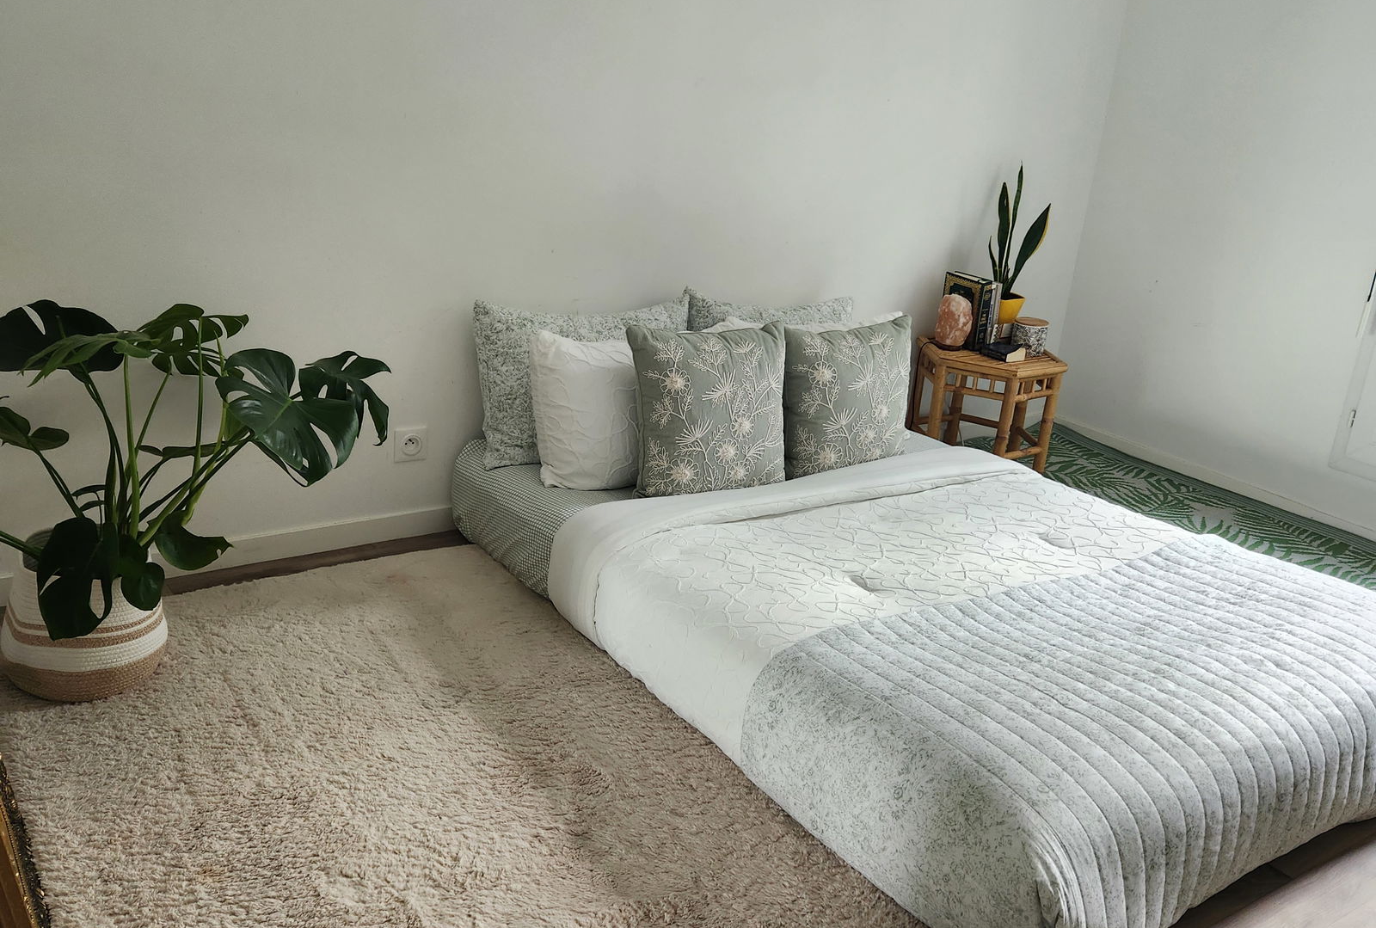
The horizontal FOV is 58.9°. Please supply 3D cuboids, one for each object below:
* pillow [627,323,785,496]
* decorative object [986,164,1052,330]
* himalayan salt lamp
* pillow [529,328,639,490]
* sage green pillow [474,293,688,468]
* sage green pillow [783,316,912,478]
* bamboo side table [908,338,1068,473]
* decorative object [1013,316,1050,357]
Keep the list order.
[{"bbox_3d":[0.064,-0.147,3.059,0.460,0.430,0.150,-9,9,-34],"label":"pillow"},{"bbox_3d":[1.033,-0.677,3.814,0.200,0.490,0.170,-9,24,-34],"label":"decorative object"},{"bbox_3d":[0.845,-0.455,3.840,0.120,0.175,0.120,-9,24,-34],"label":"himalayan salt lamp"},{"bbox_3d":[-0.123,-0.166,3.097,0.560,0.410,0.160,-9,7,-34],"label":"pillow"},{"bbox_3d":[-0.251,-0.234,3.189,0.640,0.440,0.160,-9,9,-34],"label":"sage green pillow"},{"bbox_3d":[0.446,-0.197,3.323,0.450,0.430,0.150,-9,9,-34],"label":"sage green pillow"},{"bbox_3d":[0.943,-0.150,3.891,0.475,0.425,0.415,-9,24,-34],"label":"bamboo side table"},{"bbox_3d":[1.090,-0.399,3.842,0.113,0.105,0.113,-9,24,-34],"label":"decorative object"}]

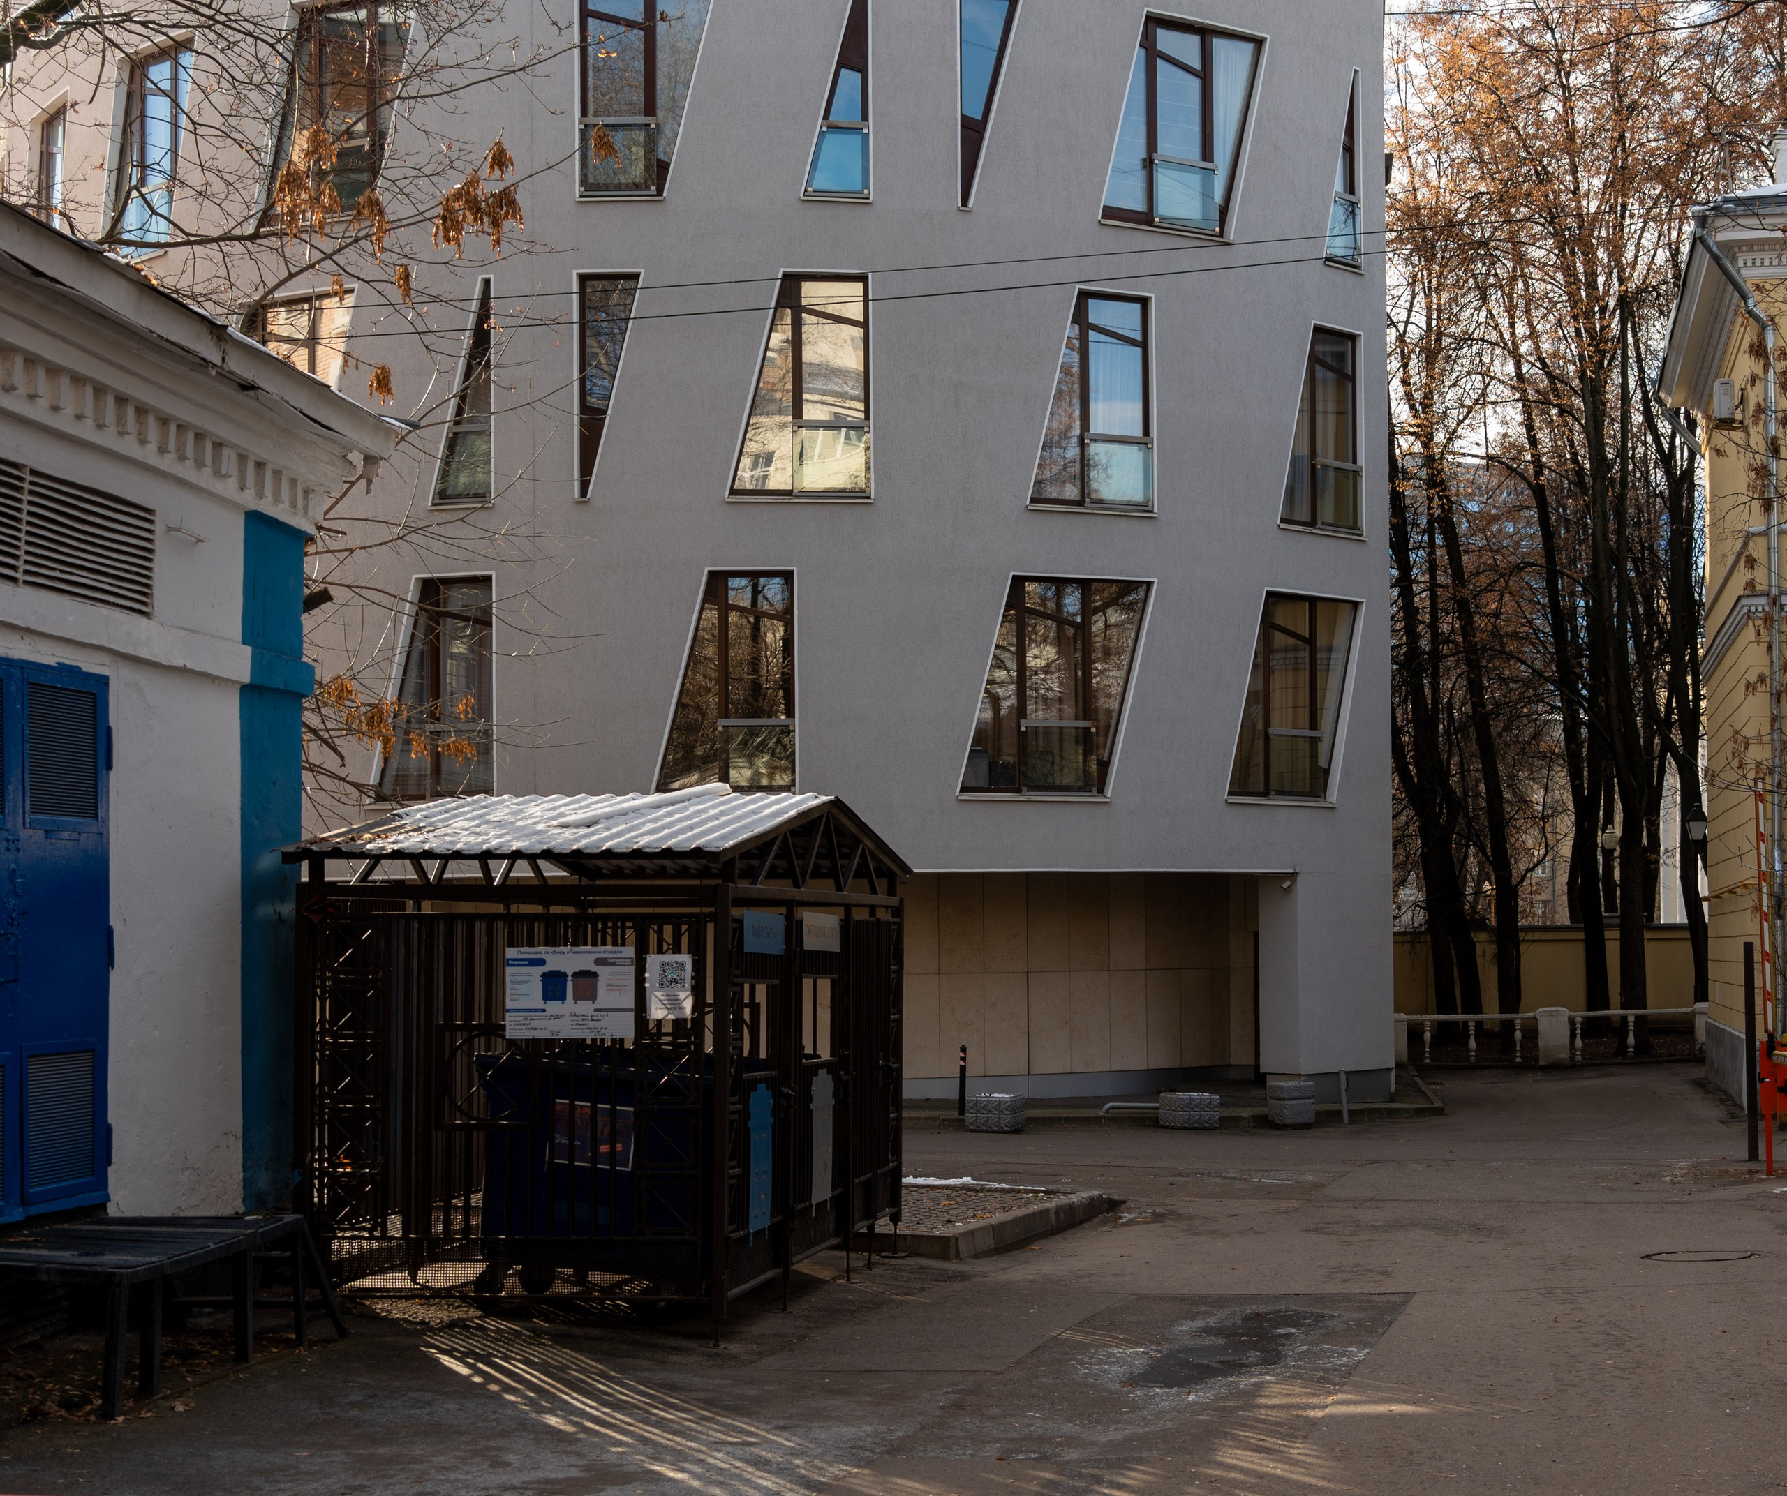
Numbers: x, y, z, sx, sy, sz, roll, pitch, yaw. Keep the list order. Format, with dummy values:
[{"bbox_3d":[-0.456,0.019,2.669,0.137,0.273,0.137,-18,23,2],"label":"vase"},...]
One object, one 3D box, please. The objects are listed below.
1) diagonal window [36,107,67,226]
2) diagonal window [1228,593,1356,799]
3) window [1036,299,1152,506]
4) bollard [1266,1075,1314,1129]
[{"bbox_3d":[-10.158,-6.583,32.185,0.200,2.422,1.776,2,-4,-35],"label":"diagonal window"},{"bbox_3d":[4.541,-0.543,30.147,2.406,2.363,0.200,3,-5,-42],"label":"diagonal window"},{"bbox_3d":[2.180,-3.840,29.831,1.563,2.467,0.200,1,-3,-25],"label":"window"},{"bbox_3d":[4.118,3.671,27.800,0.370,0.510,0.370,1,-4,-16],"label":"bollard"}]

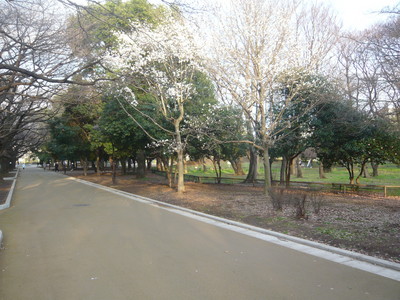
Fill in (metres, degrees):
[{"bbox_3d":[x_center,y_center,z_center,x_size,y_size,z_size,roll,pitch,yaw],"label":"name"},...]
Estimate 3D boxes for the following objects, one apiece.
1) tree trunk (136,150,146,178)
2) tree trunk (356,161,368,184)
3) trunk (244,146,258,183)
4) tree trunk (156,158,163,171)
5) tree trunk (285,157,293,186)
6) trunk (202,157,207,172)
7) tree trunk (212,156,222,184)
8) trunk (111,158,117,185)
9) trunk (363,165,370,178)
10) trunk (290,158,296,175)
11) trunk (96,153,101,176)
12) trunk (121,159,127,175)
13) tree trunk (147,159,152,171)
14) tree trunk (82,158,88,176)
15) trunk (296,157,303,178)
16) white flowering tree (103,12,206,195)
[{"bbox_3d":[-5.703,1.400,31.958,0.926,2.700,0.926,0,-2,0],"label":"tree trunk"},{"bbox_3d":[11.242,1.557,22.595,0.761,1.660,0.457,0,-2,0],"label":"tree trunk"},{"bbox_3d":[3.924,1.106,25.055,1.029,2.743,0.874,0,-2,0],"label":"trunk"},{"bbox_3d":[-6.510,2.331,52.000,0.850,1.929,0.800,0,-2,0],"label":"tree trunk"},{"bbox_3d":[5.606,1.363,20.679,0.443,1.900,0.377,0,-2,0],"label":"tree trunk"},{"bbox_3d":[0.668,2.151,48.000,0.550,2.374,0.550,0,-2,0],"label":"trunk"},{"bbox_3d":[1.233,1.431,23.016,0.634,1.945,0.444,0,-2,0],"label":"tree trunk"},{"bbox_3d":[-5.936,1.475,22.200,0.330,1.784,0.330,0,-2,0],"label":"trunk"},{"bbox_3d":[15.955,2.060,31.000,0.680,1.342,0.650,0,-2,0],"label":"trunk"},{"bbox_3d":[11.561,2.040,40.000,0.680,1.978,0.680,0,-2,0],"label":"trunk"},{"bbox_3d":[-11.543,1.622,37.007,0.409,2.673,0.409,0,-2,0],"label":"trunk"},{"bbox_3d":[-9.491,2.073,40.423,0.620,2.035,0.620,0,-2,0],"label":"trunk"},{"bbox_3d":[-8.586,2.465,55.000,0.850,2.040,0.850,0,-2,0],"label":"tree trunk"},{"bbox_3d":[-12.924,1.953,36.779,0.564,1.987,0.564,0,-2,0],"label":"tree trunk"},{"bbox_3d":[9.699,1.692,31.780,0.536,2.115,0.509,0,-2,0],"label":"trunk"},{"bbox_3d":[-2.400,-2.349,16.700,5.000,9.086,4.600,0,-2,0],"label":"white flowering tree"}]

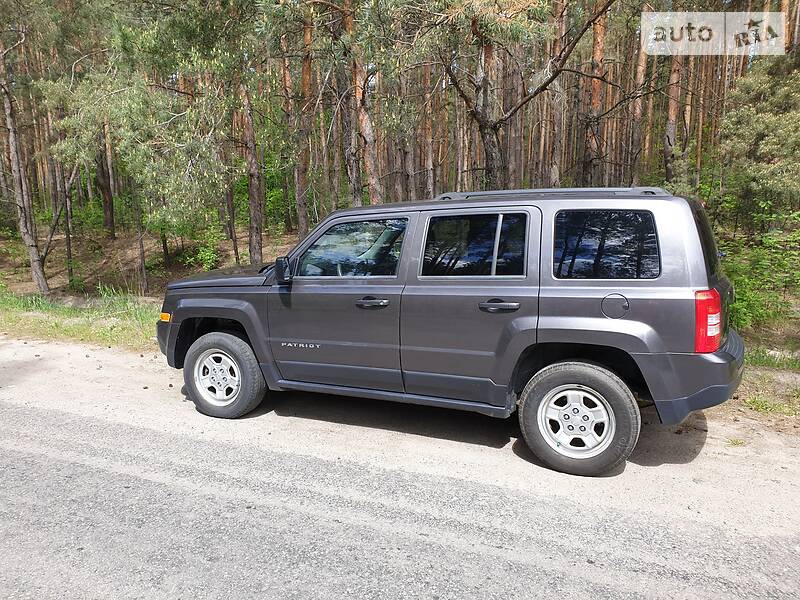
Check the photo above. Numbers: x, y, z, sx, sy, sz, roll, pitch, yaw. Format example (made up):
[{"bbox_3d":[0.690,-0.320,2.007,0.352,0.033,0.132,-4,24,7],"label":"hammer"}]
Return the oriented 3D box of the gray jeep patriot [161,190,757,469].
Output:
[{"bbox_3d":[0.167,0.020,4.685,4.400,1.660,1.820,3,11,24],"label":"gray jeep patriot"}]

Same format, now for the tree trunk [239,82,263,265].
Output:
[{"bbox_3d":[-2.850,-2.316,11.366,0.250,3.406,0.250,3,11,24],"label":"tree trunk"}]

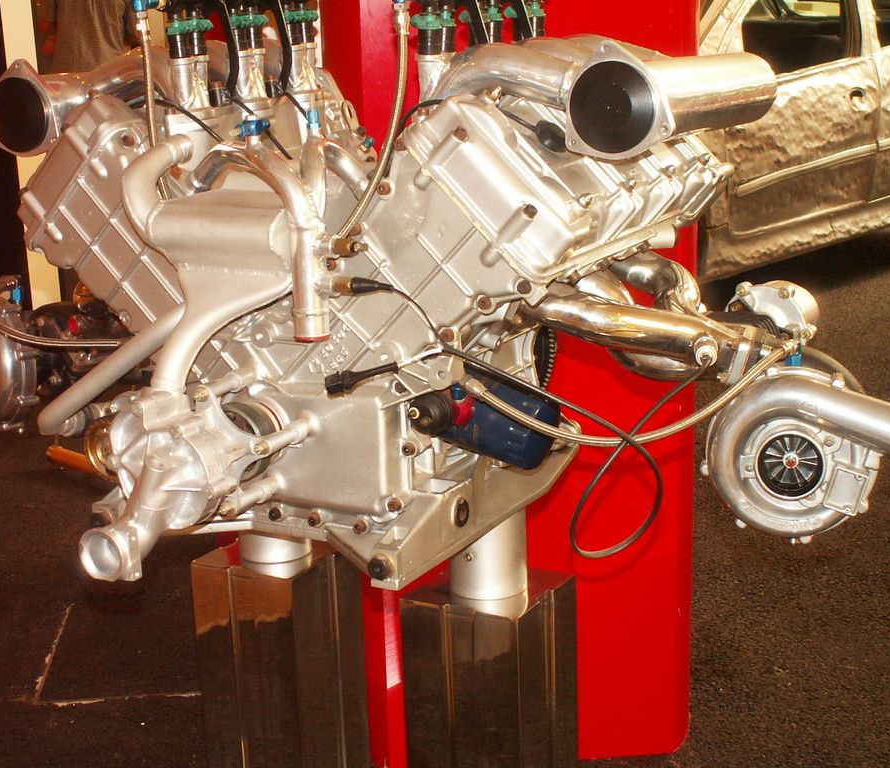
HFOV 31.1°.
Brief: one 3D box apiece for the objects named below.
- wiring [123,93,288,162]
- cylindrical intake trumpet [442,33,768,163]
[{"bbox_3d":[-0.272,-0.298,1.852,0.190,0.075,0.070,6,16,30],"label":"wiring"},{"bbox_3d":[0.167,-0.307,1.679,0.295,0.118,0.360,6,16,30],"label":"cylindrical intake trumpet"}]

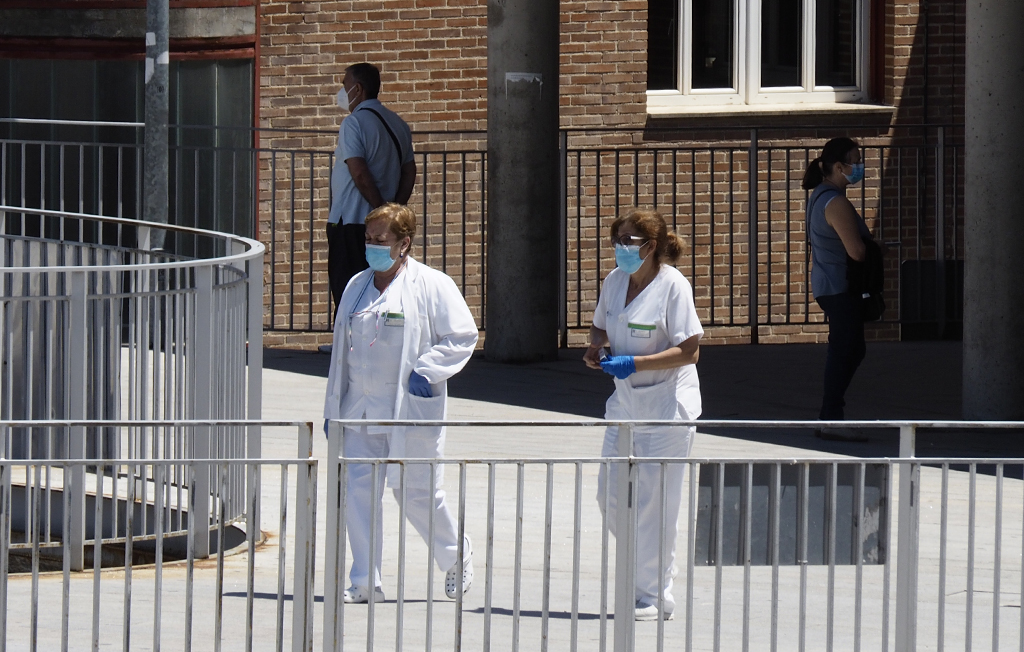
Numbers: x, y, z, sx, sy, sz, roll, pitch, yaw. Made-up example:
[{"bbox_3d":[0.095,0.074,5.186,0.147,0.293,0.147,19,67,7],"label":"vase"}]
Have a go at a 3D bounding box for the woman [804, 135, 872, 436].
[{"bbox_3d":[1.693,-0.188,45.600,0.430,1.560,0.460,0,3,-9],"label":"woman"}]

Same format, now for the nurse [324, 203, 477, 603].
[{"bbox_3d":[-0.450,0.311,35.800,0.570,1.610,0.530,3,4,41],"label":"nurse"}]

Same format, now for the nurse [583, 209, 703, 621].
[{"bbox_3d":[0.520,0.352,35.100,0.510,1.625,0.450,3,4,40],"label":"nurse"}]

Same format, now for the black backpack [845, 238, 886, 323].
[{"bbox_3d":[1.821,-0.234,45.600,0.200,0.430,0.280,0,3,-9],"label":"black backpack"}]

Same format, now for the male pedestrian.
[{"bbox_3d":[-0.855,-0.698,52.500,0.540,1.710,0.420,-3,4,-41],"label":"male pedestrian"}]

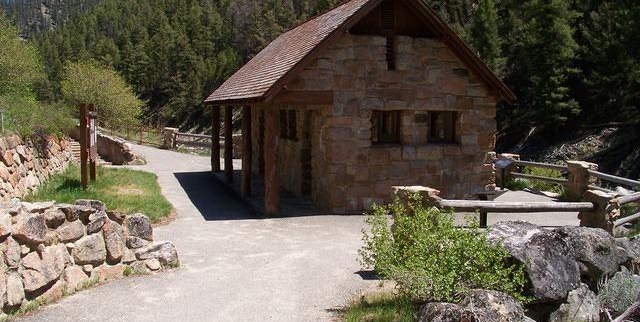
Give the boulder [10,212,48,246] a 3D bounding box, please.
[{"bbox_3d":[-2.962,0.686,6.200,0.360,0.320,0.340,-2,6,-26],"label":"boulder"}]

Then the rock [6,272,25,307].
[{"bbox_3d":[-2.920,1.223,5.850,0.200,0.340,0.250,-3,6,-27],"label":"rock"}]

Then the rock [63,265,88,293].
[{"bbox_3d":[-2.685,1.301,6.700,0.300,0.300,0.260,-2,5,-22],"label":"rock"}]

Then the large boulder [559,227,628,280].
[{"bbox_3d":[3.297,1.103,7.400,0.790,0.600,0.660,2,5,24],"label":"large boulder"}]

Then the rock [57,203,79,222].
[{"bbox_3d":[-2.835,0.578,6.850,0.250,0.200,0.240,-2,5,-23],"label":"rock"}]

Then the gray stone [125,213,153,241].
[{"bbox_3d":[-2.172,0.796,7.300,0.320,0.320,0.270,-3,6,-30],"label":"gray stone"}]

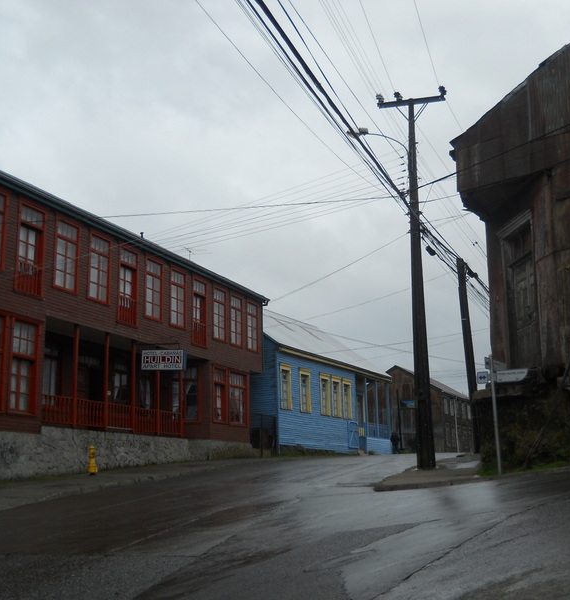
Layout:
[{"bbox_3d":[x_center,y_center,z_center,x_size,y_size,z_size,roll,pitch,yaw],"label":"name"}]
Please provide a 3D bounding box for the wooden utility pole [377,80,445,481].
[{"bbox_3d":[3.642,-0.795,23.240,1.950,10.577,0.440,-4,-13,16],"label":"wooden utility pole"}]

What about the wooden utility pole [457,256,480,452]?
[{"bbox_3d":[7.057,2.064,32.831,0.340,7.587,0.340,-5,-13,15],"label":"wooden utility pole"}]

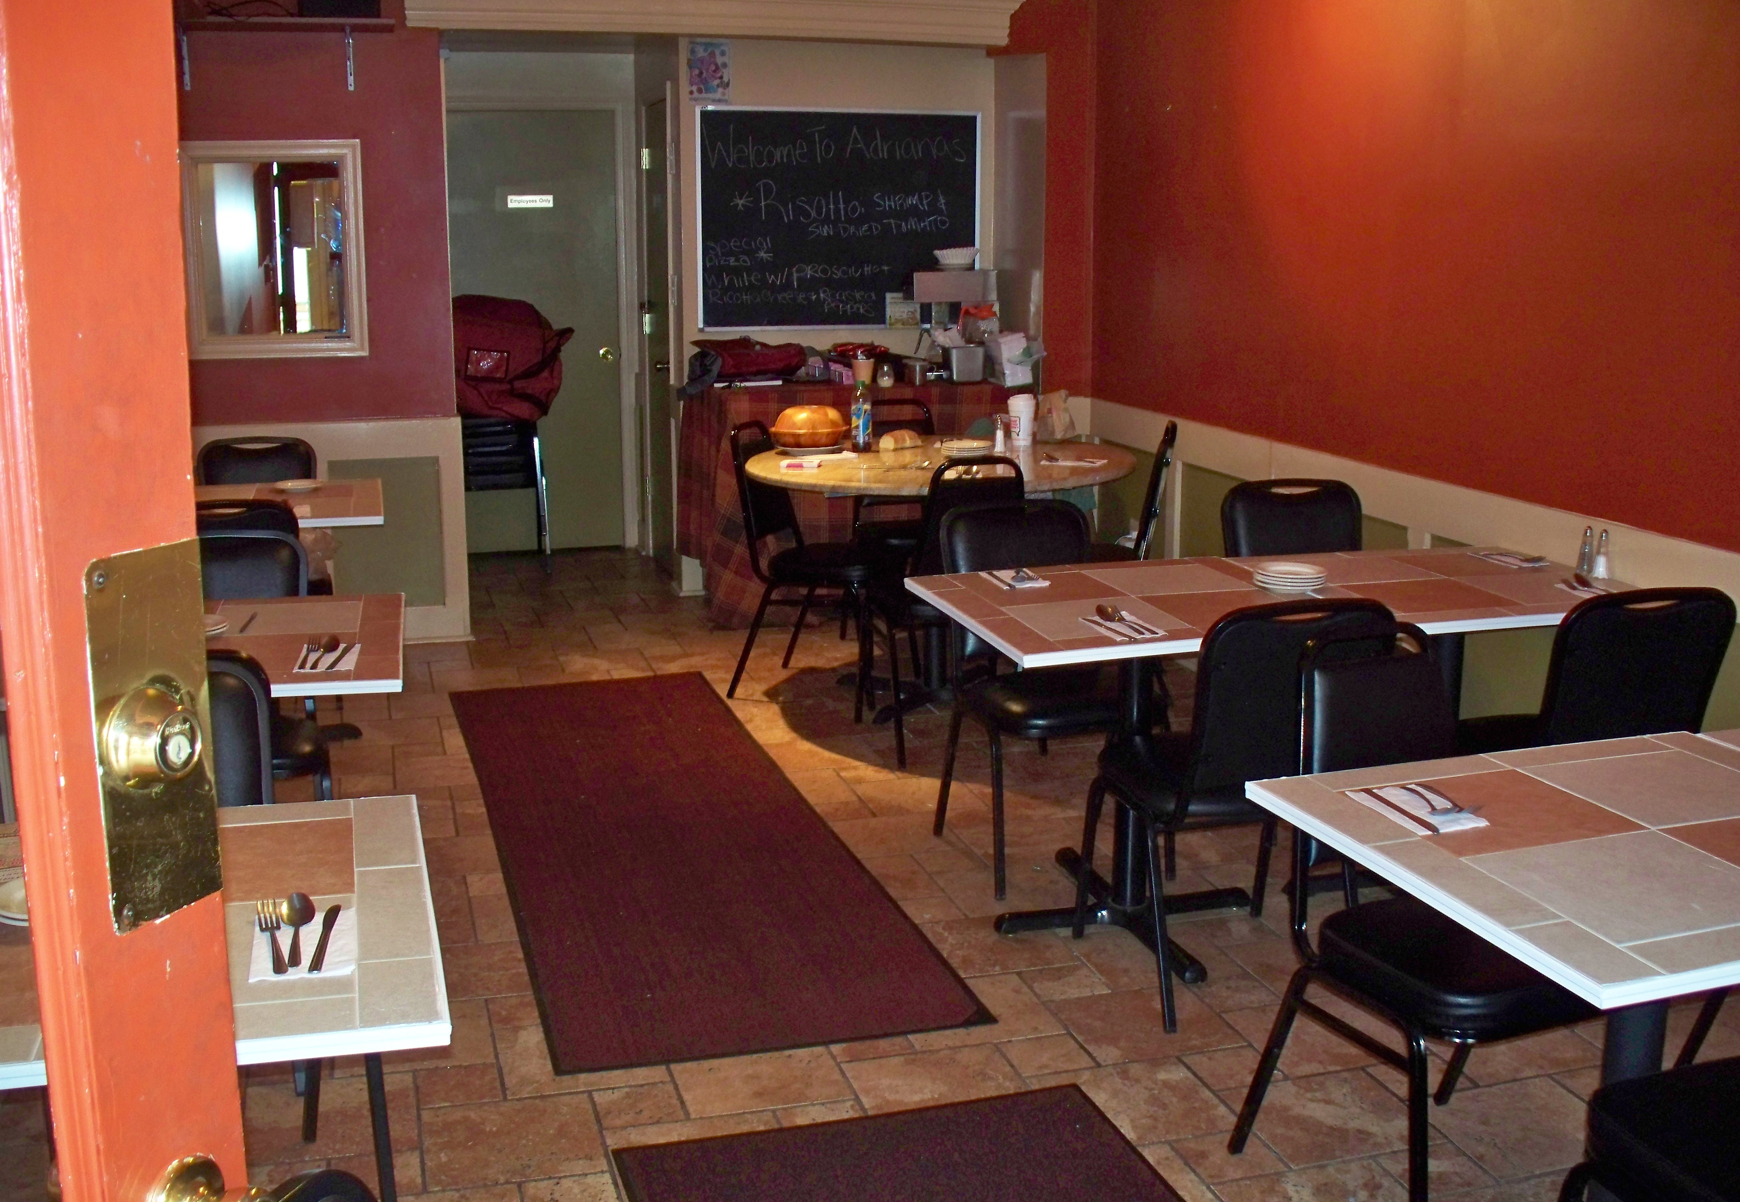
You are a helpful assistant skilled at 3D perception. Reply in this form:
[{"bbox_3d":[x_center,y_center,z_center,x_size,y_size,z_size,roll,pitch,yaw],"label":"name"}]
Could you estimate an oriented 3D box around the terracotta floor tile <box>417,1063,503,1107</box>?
[{"bbox_3d":[-0.762,0.902,3.263,0.153,0.010,0.148,-3,12,-16],"label":"terracotta floor tile"}]

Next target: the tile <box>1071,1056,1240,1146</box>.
[{"bbox_3d":[0.474,0.921,3.211,0.312,0.010,0.300,-3,12,-16],"label":"tile"}]

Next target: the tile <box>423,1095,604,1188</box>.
[{"bbox_3d":[-0.604,0.912,2.967,0.290,0.010,0.290,-3,12,-16],"label":"tile"}]

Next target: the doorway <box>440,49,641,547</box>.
[{"bbox_3d":[-1.510,-1.347,8.101,0.970,2.299,0.160,-3,12,-16],"label":"doorway"}]

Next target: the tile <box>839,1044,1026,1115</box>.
[{"bbox_3d":[0.136,0.916,3.295,0.315,0.012,0.302,-3,12,-15],"label":"tile"}]

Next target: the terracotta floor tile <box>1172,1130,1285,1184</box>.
[{"bbox_3d":[0.602,0.927,2.927,0.146,0.010,0.146,-3,12,-16],"label":"terracotta floor tile"}]

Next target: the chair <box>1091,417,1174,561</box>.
[{"bbox_3d":[0.809,-0.174,6.208,0.540,0.920,0.460,1,12,5],"label":"chair"}]

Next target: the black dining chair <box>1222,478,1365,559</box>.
[{"bbox_3d":[1.280,0.131,4.963,0.450,0.880,0.580,-2,12,-10],"label":"black dining chair"}]

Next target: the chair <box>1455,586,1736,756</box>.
[{"bbox_3d":[1.541,0.346,3.864,0.460,0.870,0.540,-2,12,-10],"label":"chair"}]

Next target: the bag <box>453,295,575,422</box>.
[{"bbox_3d":[-1.619,-1.083,7.805,0.580,0.523,0.450,-3,12,-16],"label":"bag"}]

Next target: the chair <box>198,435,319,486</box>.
[{"bbox_3d":[-2.098,-0.095,5.984,0.450,0.880,0.580,-2,12,-11],"label":"chair"}]

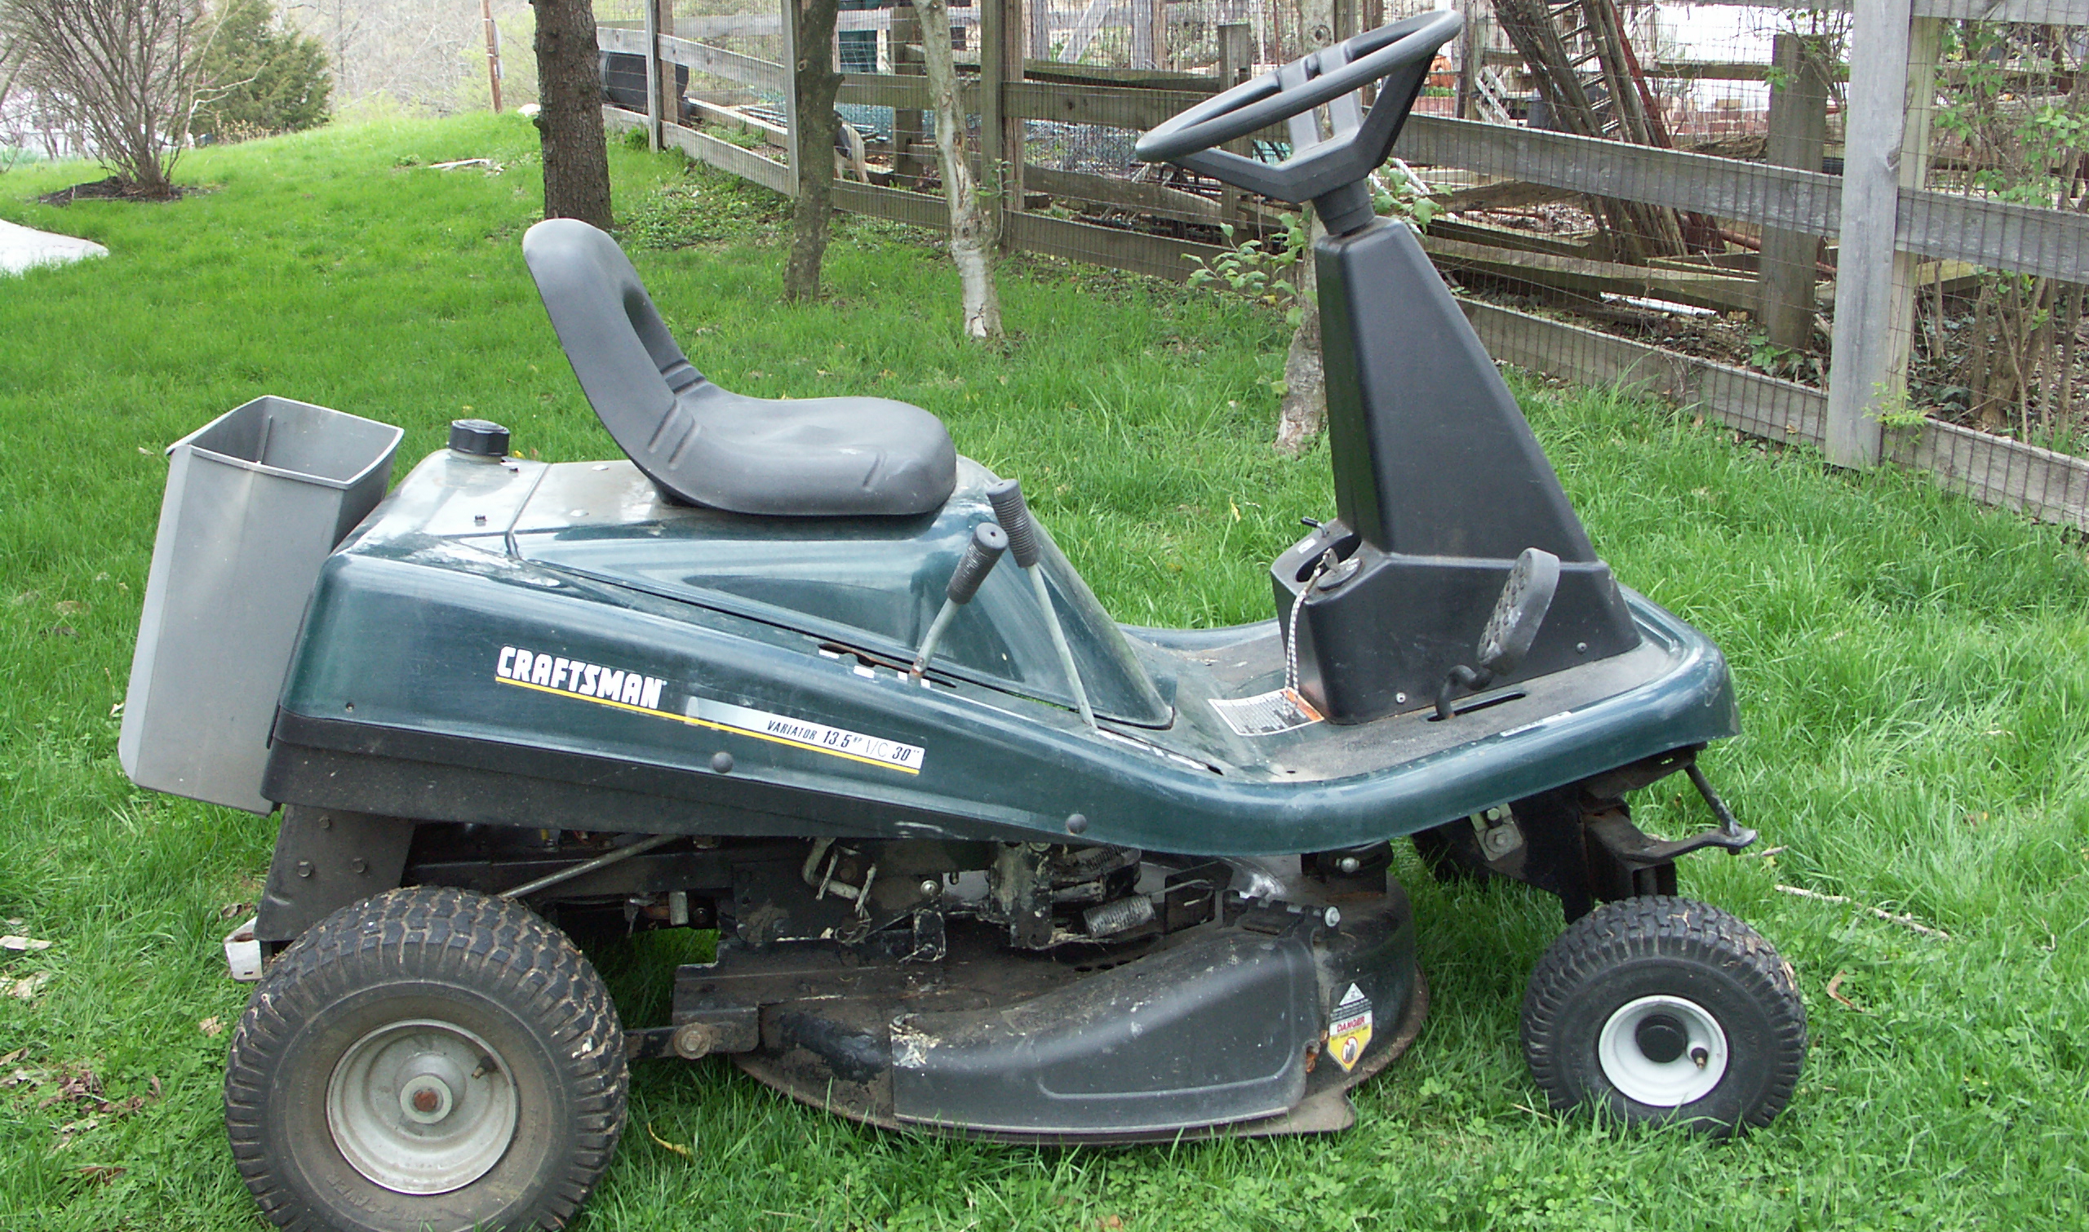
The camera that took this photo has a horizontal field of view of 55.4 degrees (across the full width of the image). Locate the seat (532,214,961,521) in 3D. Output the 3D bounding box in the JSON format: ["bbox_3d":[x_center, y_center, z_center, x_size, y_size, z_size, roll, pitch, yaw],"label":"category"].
[{"bbox_3d":[-0.305,-0.268,2.052,0.418,0.280,0.410,-3,15,-7],"label":"seat"}]

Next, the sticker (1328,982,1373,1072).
[{"bbox_3d":[0.309,0.415,2.010,0.058,0.093,0.004,-11,18,-33],"label":"sticker"}]

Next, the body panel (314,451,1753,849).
[{"bbox_3d":[-0.012,-0.012,2.162,1.480,0.380,0.580,-3,15,-7],"label":"body panel"}]

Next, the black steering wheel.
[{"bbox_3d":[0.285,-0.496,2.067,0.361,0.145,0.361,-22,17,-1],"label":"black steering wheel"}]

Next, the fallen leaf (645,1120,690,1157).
[{"bbox_3d":[-0.385,0.533,2.028,0.032,0.020,0.044,-3,15,-7],"label":"fallen leaf"}]

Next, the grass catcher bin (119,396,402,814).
[{"bbox_3d":[-0.797,-0.021,2.035,0.164,0.336,0.315,14,13,-11],"label":"grass catcher bin"}]

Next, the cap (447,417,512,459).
[{"bbox_3d":[-0.577,-0.181,2.039,0.061,0.030,0.061,6,14,-9],"label":"cap"}]

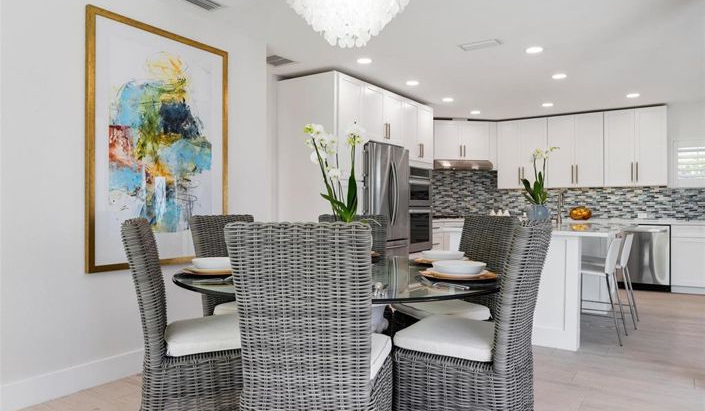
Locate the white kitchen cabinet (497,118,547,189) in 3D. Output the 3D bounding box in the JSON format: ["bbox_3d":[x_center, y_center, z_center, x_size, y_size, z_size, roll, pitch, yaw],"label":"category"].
[{"bbox_3d":[2.730,-0.800,7.450,0.762,1.070,0.330,0,0,34],"label":"white kitchen cabinet"}]

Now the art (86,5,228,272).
[{"bbox_3d":[-1.308,-0.398,3.285,0.040,1.618,1.087,0,0,35],"label":"art"}]

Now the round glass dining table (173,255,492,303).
[{"bbox_3d":[-0.040,0.750,2.700,1.780,0.760,1.780,0,0,0],"label":"round glass dining table"}]

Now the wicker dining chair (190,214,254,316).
[{"bbox_3d":[-0.605,0.584,2.935,0.670,1.030,0.520,0,0,32],"label":"wicker dining chair"}]

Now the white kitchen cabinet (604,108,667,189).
[{"bbox_3d":[3.981,-0.780,6.603,0.743,1.070,0.330,0,0,35],"label":"white kitchen cabinet"}]

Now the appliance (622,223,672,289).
[{"bbox_3d":[4.003,0.695,6.423,0.600,0.870,0.600,0,0,35],"label":"appliance"}]

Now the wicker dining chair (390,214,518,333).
[{"bbox_3d":[0.600,0.584,2.870,0.670,1.030,0.520,0,0,-27],"label":"wicker dining chair"}]

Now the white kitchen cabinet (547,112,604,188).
[{"bbox_3d":[3.362,-0.780,7.031,0.761,1.070,0.330,0,0,35],"label":"white kitchen cabinet"}]

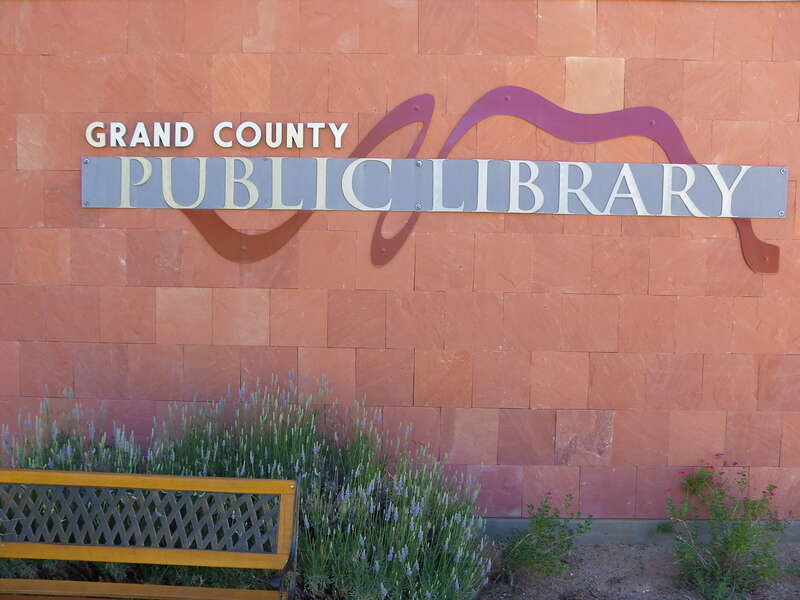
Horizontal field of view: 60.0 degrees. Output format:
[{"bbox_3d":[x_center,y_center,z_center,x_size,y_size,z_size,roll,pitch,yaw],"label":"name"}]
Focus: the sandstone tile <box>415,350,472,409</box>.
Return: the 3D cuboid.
[{"bbox_3d":[0.232,0.422,3.704,0.305,0.305,0.030,1,4,1],"label":"sandstone tile"}]

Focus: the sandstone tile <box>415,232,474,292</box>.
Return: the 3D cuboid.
[{"bbox_3d":[0.234,-0.201,3.662,0.305,0.305,0.030,1,3,0],"label":"sandstone tile"}]

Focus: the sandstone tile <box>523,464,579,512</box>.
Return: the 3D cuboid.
[{"bbox_3d":[0.806,1.018,3.699,0.305,0.294,0.025,1,4,1],"label":"sandstone tile"}]

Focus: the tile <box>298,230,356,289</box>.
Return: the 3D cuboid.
[{"bbox_3d":[-0.382,-0.214,3.667,0.305,0.305,0.030,1,3,0],"label":"tile"}]

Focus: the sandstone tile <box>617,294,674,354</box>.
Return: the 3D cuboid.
[{"bbox_3d":[1.299,0.128,3.669,0.305,0.305,0.030,1,4,1],"label":"sandstone tile"}]

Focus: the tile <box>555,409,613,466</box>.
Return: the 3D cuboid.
[{"bbox_3d":[0.983,0.733,3.708,0.305,0.305,0.030,1,3,0],"label":"tile"}]

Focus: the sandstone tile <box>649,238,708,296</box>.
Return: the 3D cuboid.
[{"bbox_3d":[1.445,-0.173,3.614,0.305,0.305,0.025,1,4,1],"label":"sandstone tile"}]

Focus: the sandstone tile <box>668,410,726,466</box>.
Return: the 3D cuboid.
[{"bbox_3d":[1.584,0.737,3.703,0.305,0.305,0.030,1,3,0],"label":"sandstone tile"}]

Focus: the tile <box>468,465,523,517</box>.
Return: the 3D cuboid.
[{"bbox_3d":[0.506,1.025,3.729,0.305,0.292,0.030,1,3,0],"label":"tile"}]

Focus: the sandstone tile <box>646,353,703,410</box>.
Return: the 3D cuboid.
[{"bbox_3d":[1.439,0.429,3.662,0.305,0.305,0.030,1,4,1],"label":"sandstone tile"}]

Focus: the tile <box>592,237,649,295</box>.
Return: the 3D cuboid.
[{"bbox_3d":[1.158,-0.182,3.655,0.305,0.305,0.030,1,3,0],"label":"tile"}]

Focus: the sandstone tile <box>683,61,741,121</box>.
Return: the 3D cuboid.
[{"bbox_3d":[1.592,-1.071,3.557,0.304,0.304,0.030,1,4,1],"label":"sandstone tile"}]

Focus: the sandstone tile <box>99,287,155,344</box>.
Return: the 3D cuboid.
[{"bbox_3d":[-1.456,0.082,3.707,0.305,0.305,0.030,1,4,1],"label":"sandstone tile"}]

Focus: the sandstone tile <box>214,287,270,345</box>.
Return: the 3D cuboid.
[{"bbox_3d":[-0.843,0.091,3.680,0.305,0.305,0.030,1,4,1],"label":"sandstone tile"}]

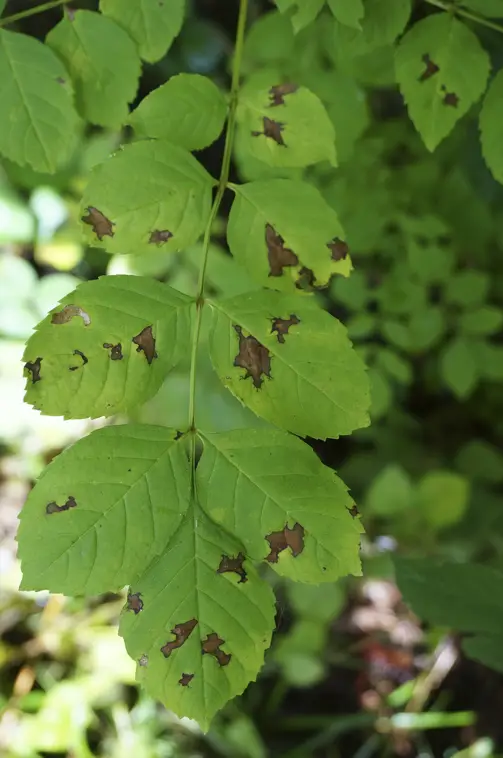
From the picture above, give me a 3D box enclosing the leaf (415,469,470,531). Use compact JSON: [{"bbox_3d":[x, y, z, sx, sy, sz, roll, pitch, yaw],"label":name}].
[{"bbox_3d":[0.190,0.119,1.000,0.053,0.018,0.063,0,67,0],"label":"leaf"}]

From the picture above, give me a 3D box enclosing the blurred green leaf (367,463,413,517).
[{"bbox_3d":[0.137,0.111,1.000,0.046,0.017,0.058,0,63,0],"label":"blurred green leaf"}]

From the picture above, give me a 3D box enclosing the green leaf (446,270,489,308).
[{"bbox_3d":[0.203,-0.084,0.950,0.040,0.018,0.043,0,56,0],"label":"green leaf"}]

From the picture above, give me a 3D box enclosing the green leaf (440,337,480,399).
[{"bbox_3d":[0.185,-0.010,0.900,0.034,0.012,0.057,0,69,0],"label":"green leaf"}]

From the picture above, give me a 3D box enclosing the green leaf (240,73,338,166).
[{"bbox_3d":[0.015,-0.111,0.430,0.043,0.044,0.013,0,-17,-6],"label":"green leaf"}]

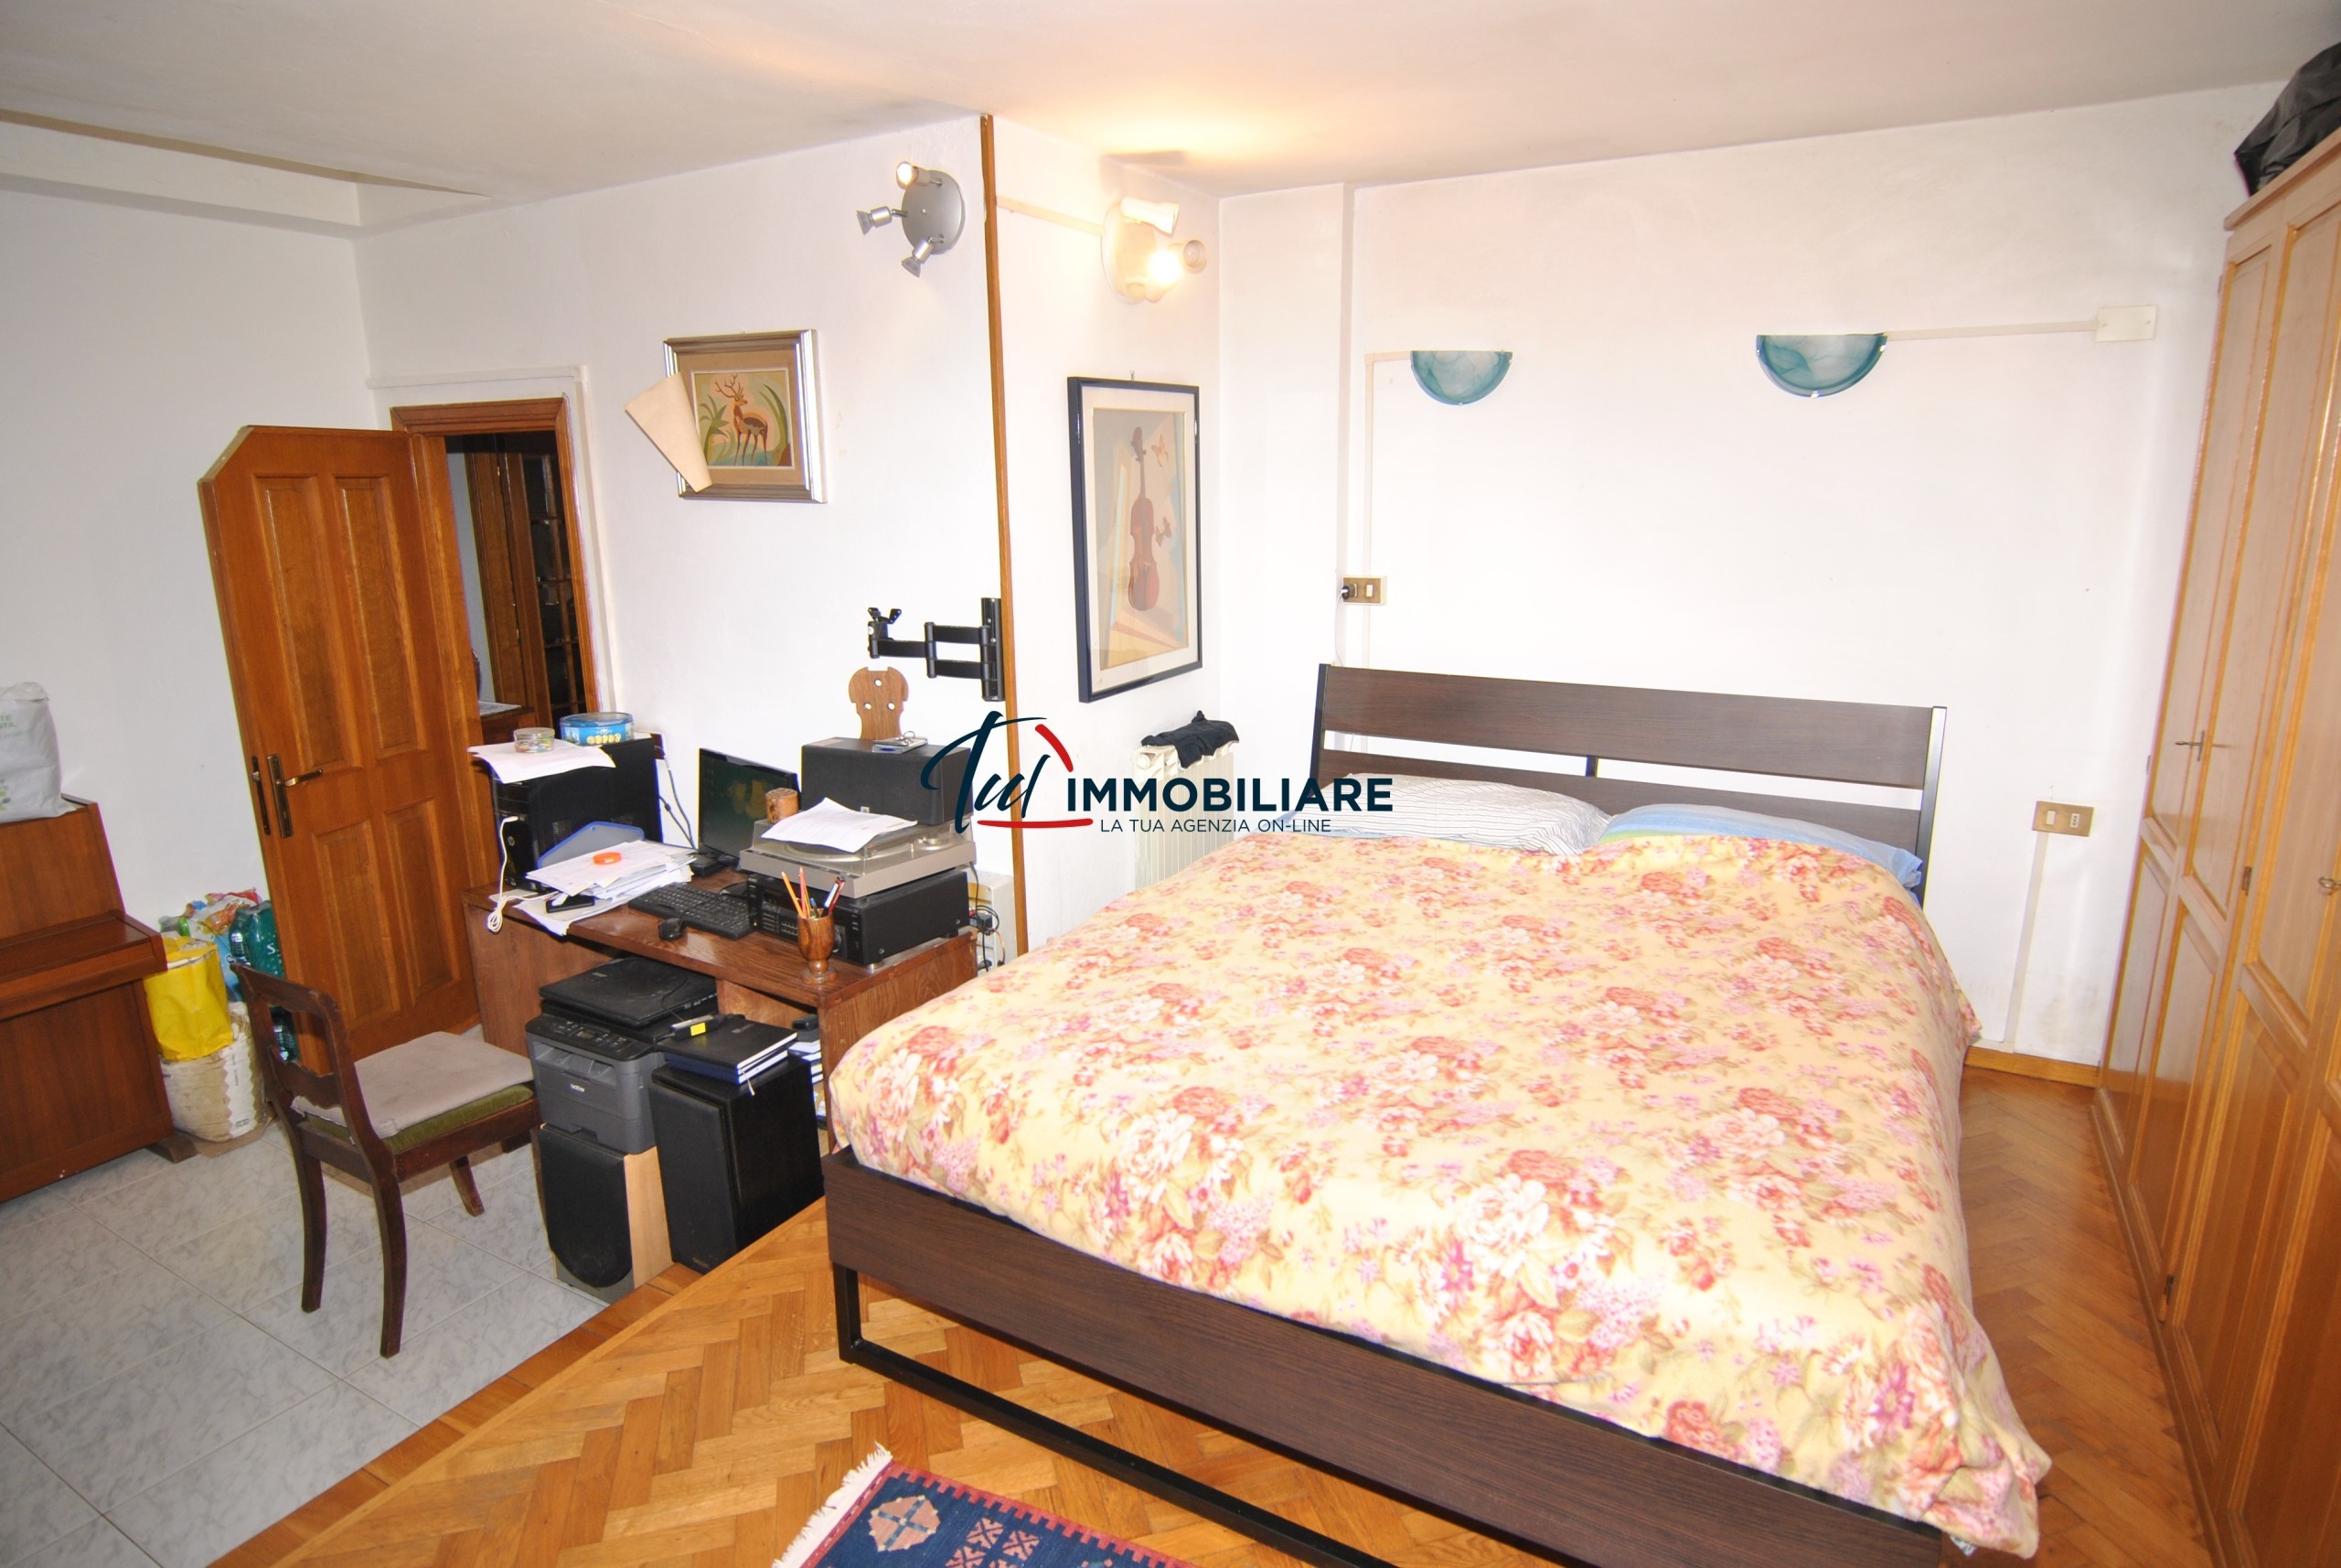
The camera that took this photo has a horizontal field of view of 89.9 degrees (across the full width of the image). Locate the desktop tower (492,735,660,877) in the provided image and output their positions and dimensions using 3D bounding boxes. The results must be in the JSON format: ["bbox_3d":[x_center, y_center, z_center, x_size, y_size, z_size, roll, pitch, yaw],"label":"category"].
[{"bbox_3d":[-1.826,0.074,3.634,0.185,0.385,0.460,6,16,24],"label":"desktop tower"}]

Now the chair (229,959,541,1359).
[{"bbox_3d":[-1.782,0.785,2.780,0.460,0.880,0.500,8,17,30],"label":"chair"}]

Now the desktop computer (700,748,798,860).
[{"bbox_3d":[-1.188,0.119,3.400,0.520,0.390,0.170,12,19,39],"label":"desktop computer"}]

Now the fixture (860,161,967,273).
[{"bbox_3d":[-0.631,-1.380,2.844,0.215,0.235,0.140,8,17,30],"label":"fixture"}]

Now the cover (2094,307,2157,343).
[{"bbox_3d":[2.230,-1.073,2.727,0.112,0.075,0.018,8,17,30],"label":"cover"}]

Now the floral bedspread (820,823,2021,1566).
[{"bbox_3d":[0.601,0.521,2.437,1.810,0.350,1.920,8,17,30],"label":"floral bedspread"}]

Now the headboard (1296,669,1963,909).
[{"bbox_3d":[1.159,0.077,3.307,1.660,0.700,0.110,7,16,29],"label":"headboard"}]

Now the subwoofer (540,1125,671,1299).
[{"bbox_3d":[-1.260,0.985,2.868,0.335,0.440,0.340,8,17,30],"label":"subwoofer"}]

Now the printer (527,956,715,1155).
[{"bbox_3d":[-1.210,0.630,2.780,0.390,0.285,0.390,8,17,30],"label":"printer"}]

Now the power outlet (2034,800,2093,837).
[{"bbox_3d":[2.294,0.094,3.002,0.120,0.079,0.012,8,17,30],"label":"power outlet"}]

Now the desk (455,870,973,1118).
[{"bbox_3d":[-1.285,0.705,3.374,1.430,0.730,0.520,7,16,27],"label":"desk"}]

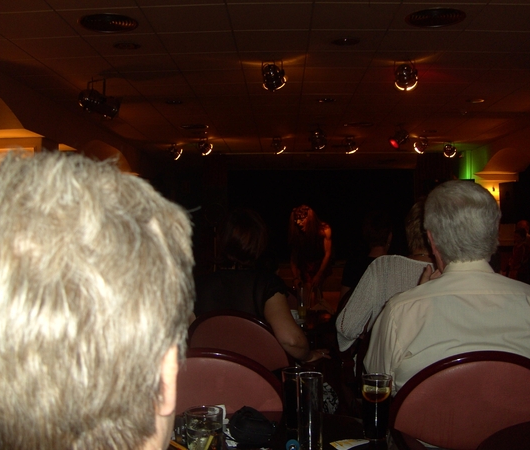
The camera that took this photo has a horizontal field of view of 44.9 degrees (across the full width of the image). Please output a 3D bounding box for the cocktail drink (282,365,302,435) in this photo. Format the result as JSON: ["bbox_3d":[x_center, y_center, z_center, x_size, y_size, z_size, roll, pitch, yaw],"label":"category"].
[{"bbox_3d":[0.070,0.388,1.430,0.066,0.130,0.066,0,0,1],"label":"cocktail drink"}]

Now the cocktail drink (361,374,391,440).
[{"bbox_3d":[0.240,0.392,1.380,0.065,0.130,0.065,0,0,1],"label":"cocktail drink"}]

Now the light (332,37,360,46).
[{"bbox_3d":[0.649,-1.477,5.170,0.230,0.035,0.230,0,0,1],"label":"light"}]

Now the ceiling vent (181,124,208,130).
[{"bbox_3d":[-1.032,-1.444,9.450,0.430,0.050,0.430,0,0,1],"label":"ceiling vent"}]

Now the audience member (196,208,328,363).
[{"bbox_3d":[-0.020,0.540,3.100,0.580,1.260,0.780,0,0,5],"label":"audience member"}]

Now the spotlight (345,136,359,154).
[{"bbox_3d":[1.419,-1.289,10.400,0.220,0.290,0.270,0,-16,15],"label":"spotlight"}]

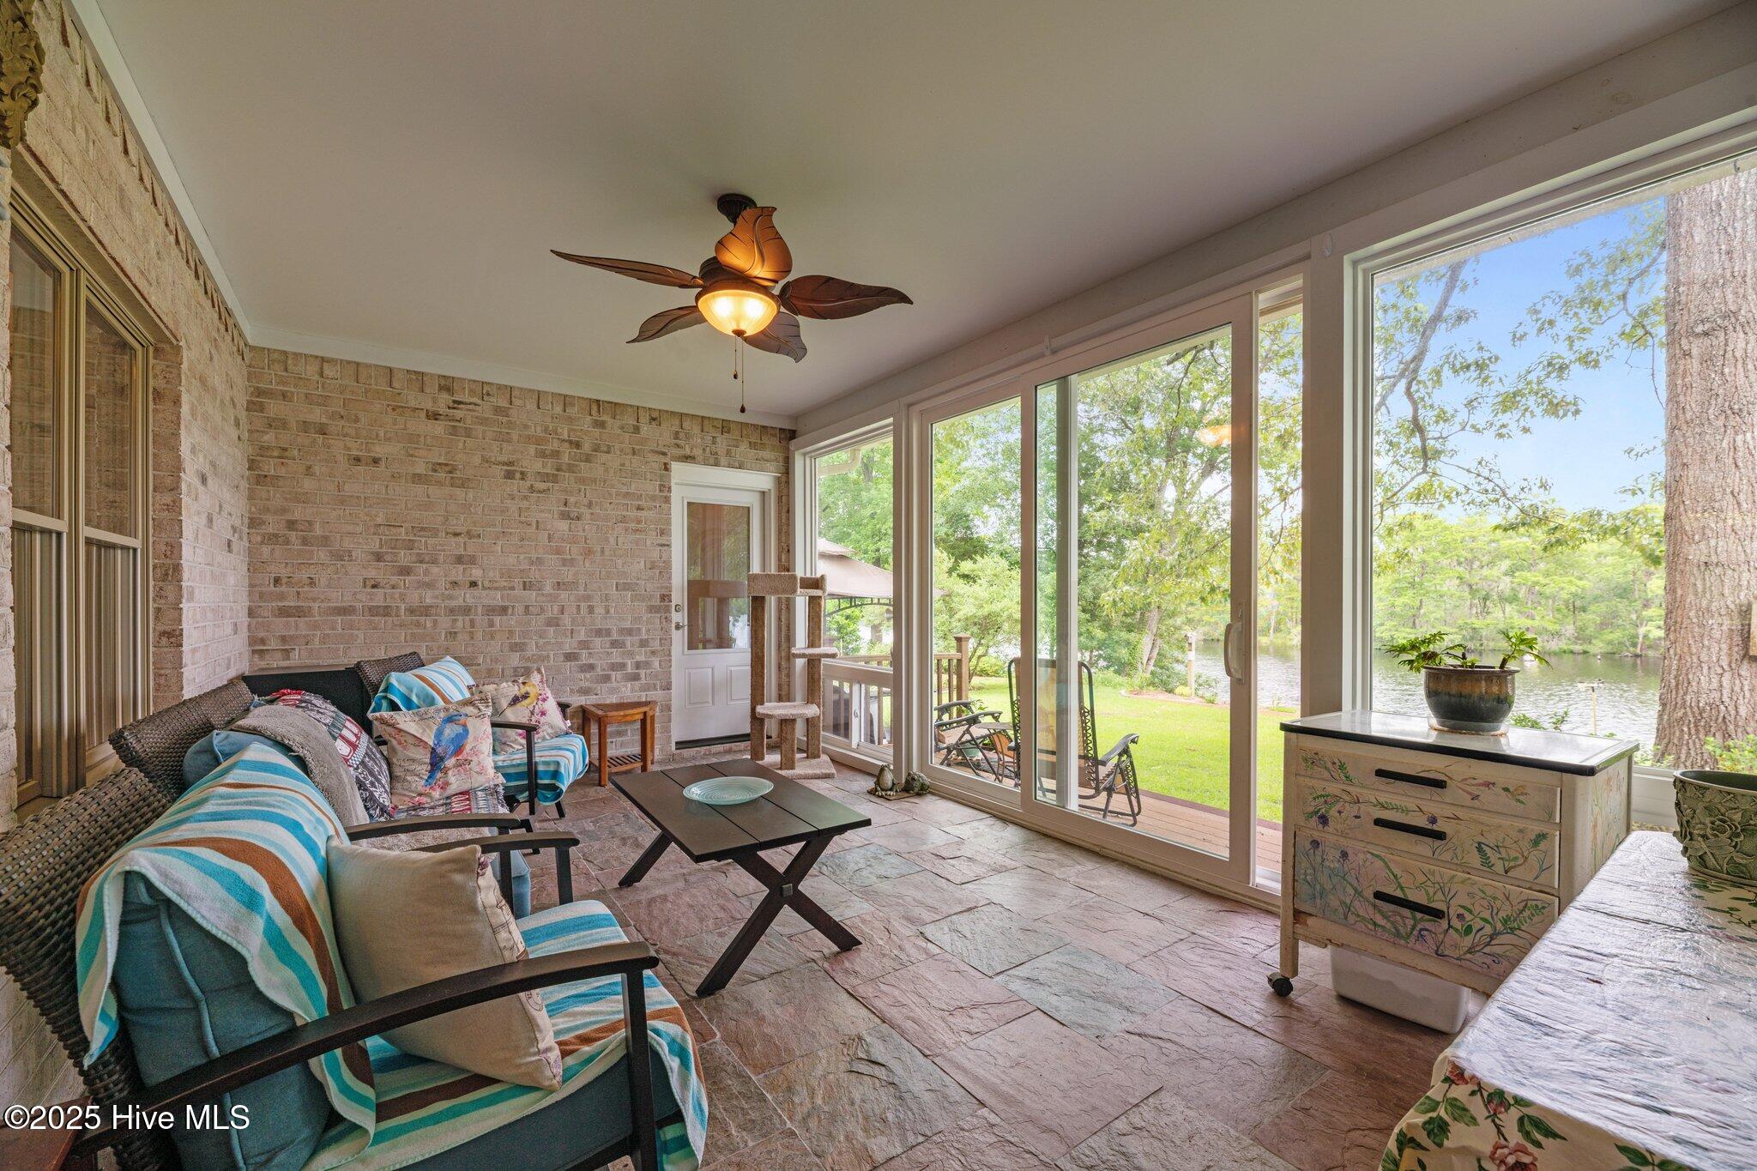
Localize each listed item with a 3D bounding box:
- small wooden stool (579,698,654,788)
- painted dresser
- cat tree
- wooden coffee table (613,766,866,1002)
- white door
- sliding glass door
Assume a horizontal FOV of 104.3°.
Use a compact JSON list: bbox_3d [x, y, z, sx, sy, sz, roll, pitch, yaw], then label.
[{"bbox_3d":[-1.740,1.100,4.792,0.500,0.470,0.380,0,0,-37],"label":"small wooden stool"},{"bbox_3d":[1.730,0.890,2.082,0.490,0.890,0.720,0,0,-37],"label":"painted dresser"},{"bbox_3d":[-0.630,0.625,4.970,0.630,1.420,0.520,0,0,-5],"label":"cat tree"},{"bbox_3d":[-0.626,1.107,2.842,0.640,0.455,1.110,0,0,-33],"label":"wooden coffee table"},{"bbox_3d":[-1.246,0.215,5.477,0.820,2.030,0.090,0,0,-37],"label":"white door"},{"bbox_3d":[0.923,0.020,3.688,0.120,2.440,2.200,0,0,-37],"label":"sliding glass door"}]

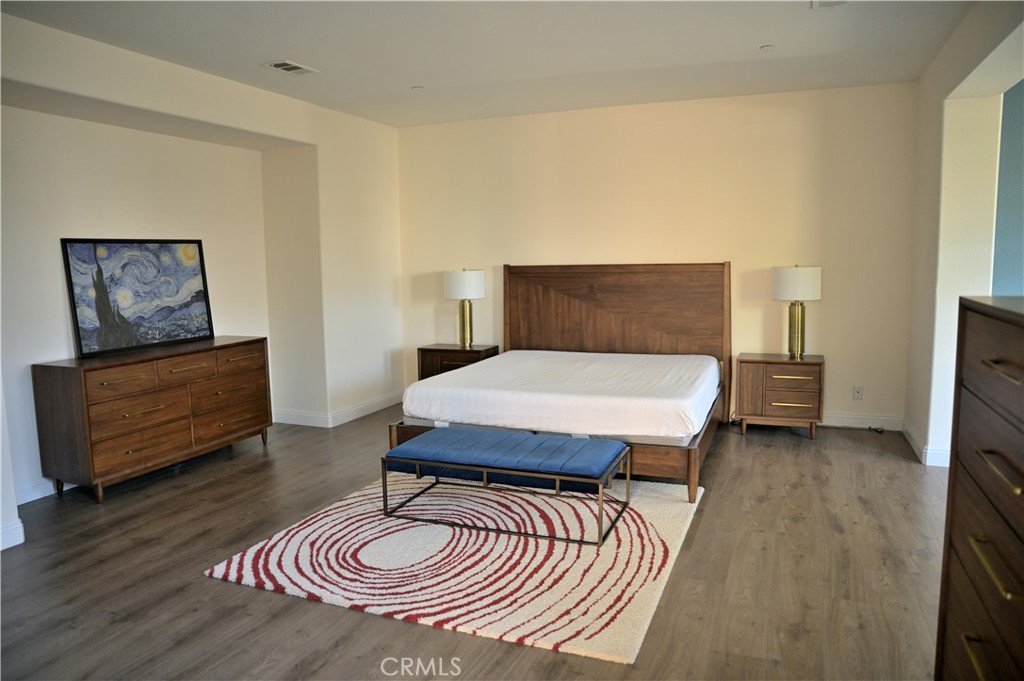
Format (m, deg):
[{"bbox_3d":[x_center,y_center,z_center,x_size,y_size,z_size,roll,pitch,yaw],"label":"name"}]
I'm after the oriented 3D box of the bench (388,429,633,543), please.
[{"bbox_3d":[-0.021,0.793,3.923,1.268,0.377,0.644,2,7,22],"label":"bench"}]

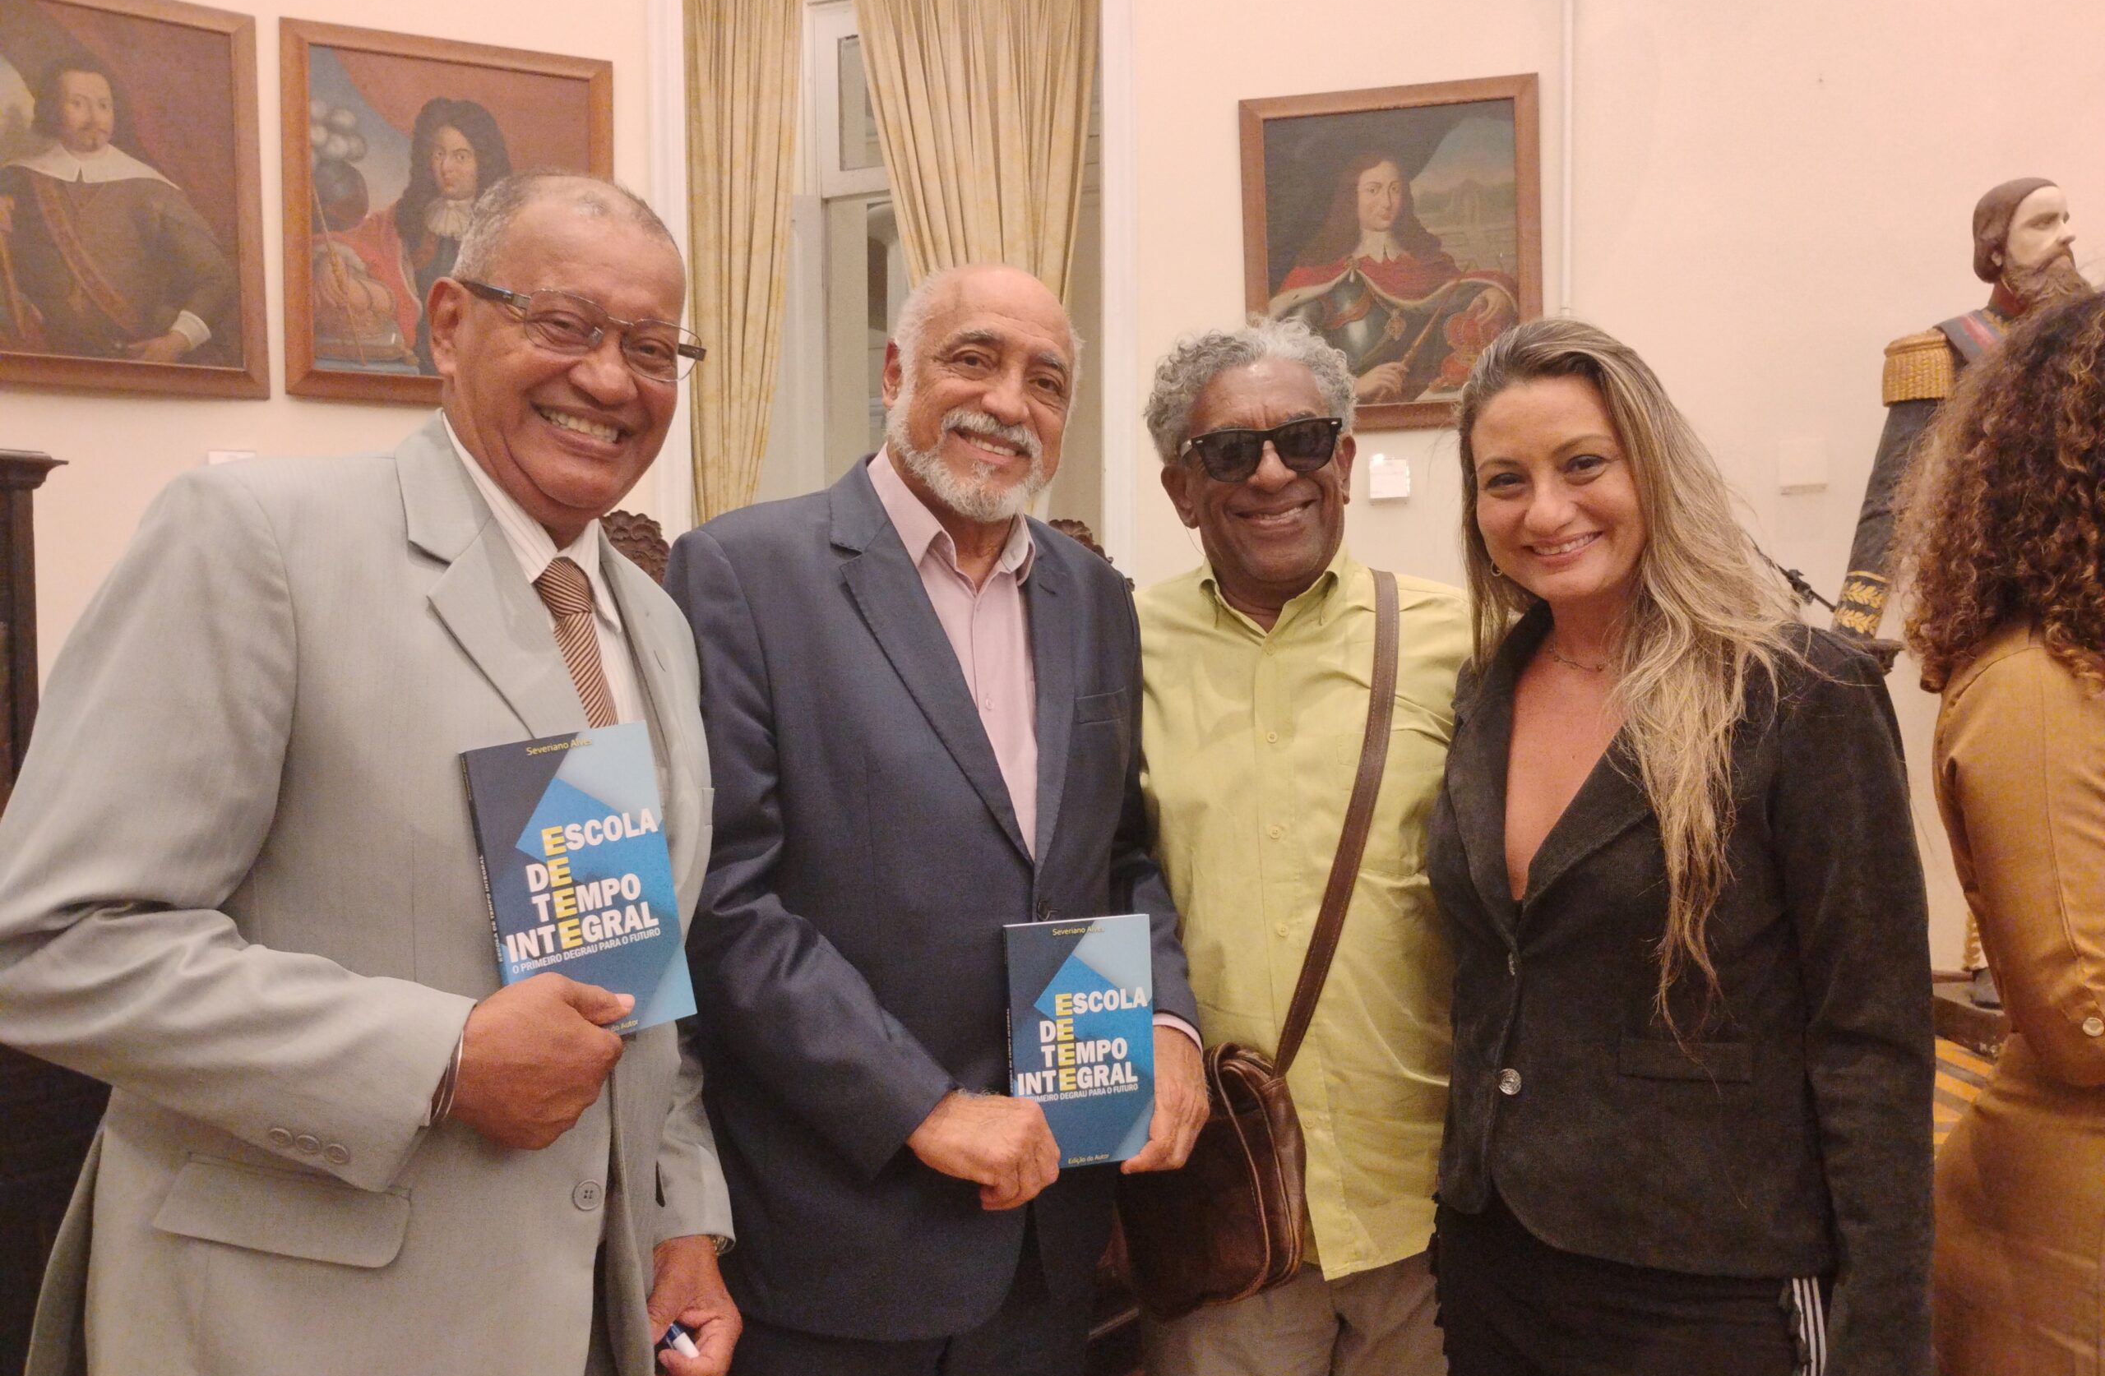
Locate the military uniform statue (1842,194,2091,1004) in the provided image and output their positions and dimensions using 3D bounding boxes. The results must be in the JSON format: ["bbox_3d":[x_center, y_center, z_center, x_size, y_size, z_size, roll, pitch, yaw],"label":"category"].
[{"bbox_3d":[2.173,-0.219,3.950,0.700,1.920,0.460,-1,3,-10],"label":"military uniform statue"}]

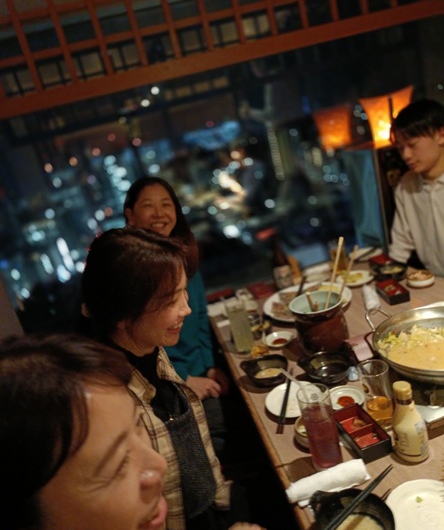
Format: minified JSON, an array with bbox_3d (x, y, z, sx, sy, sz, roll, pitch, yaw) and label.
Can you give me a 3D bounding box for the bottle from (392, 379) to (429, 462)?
[{"bbox_3d":[0.373,0.310,0.853,0.067,0.158,0.067,-8,18,21],"label":"bottle"}]

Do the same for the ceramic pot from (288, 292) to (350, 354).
[{"bbox_3d":[0.306,0.184,1.331,0.163,0.152,0.163,-11,17,11],"label":"ceramic pot"}]

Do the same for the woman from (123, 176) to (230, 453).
[{"bbox_3d":[0.007,0.341,1.625,0.680,1.240,0.500,-2,21,37],"label":"woman"}]

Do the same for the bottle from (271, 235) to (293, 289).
[{"bbox_3d":[0.254,-0.014,1.851,0.075,0.250,0.075,-12,17,8],"label":"bottle"}]

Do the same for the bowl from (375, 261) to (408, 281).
[{"bbox_3d":[0.668,0.028,1.705,0.125,0.052,0.120,-14,17,4],"label":"bowl"}]

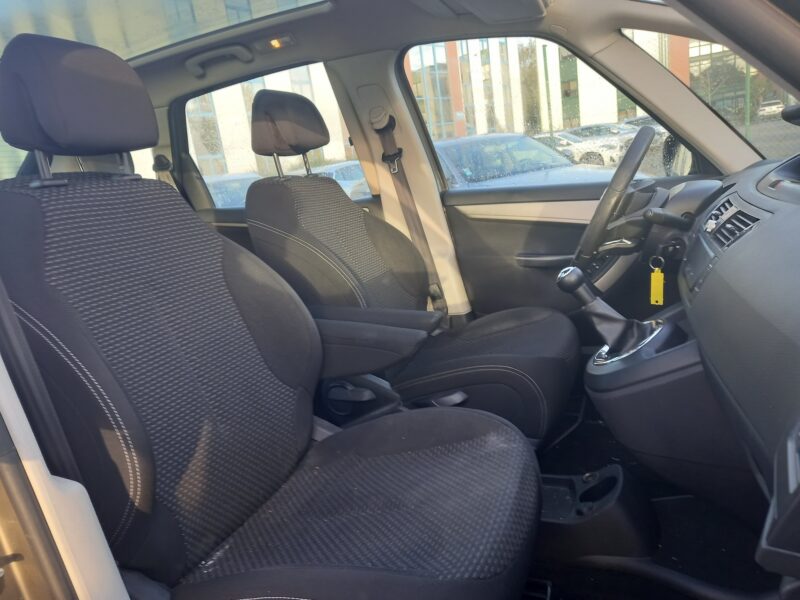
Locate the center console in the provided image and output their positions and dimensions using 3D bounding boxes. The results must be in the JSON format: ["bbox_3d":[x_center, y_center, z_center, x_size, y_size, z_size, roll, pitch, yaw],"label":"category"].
[{"bbox_3d":[0.489,0.145,1.117,0.340,0.470,0.250,-4,13,19],"label":"center console"}]

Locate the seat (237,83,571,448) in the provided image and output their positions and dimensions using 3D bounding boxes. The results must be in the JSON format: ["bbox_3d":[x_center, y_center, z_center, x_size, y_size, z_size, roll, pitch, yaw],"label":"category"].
[{"bbox_3d":[0.057,-0.120,1.619,0.840,0.990,0.530,-4,13,19],"label":"seat"}]

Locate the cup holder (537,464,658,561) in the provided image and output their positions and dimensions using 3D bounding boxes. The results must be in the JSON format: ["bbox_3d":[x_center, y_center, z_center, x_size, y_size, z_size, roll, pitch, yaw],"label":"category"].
[{"bbox_3d":[0.395,0.427,1.210,0.260,0.140,0.210,-4,13,19],"label":"cup holder"}]

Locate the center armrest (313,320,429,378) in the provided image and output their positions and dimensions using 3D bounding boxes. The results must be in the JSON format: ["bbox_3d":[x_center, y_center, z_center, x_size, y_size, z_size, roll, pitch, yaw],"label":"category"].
[{"bbox_3d":[-0.080,0.092,1.182,0.330,0.125,0.085,-4,13,19],"label":"center armrest"}]

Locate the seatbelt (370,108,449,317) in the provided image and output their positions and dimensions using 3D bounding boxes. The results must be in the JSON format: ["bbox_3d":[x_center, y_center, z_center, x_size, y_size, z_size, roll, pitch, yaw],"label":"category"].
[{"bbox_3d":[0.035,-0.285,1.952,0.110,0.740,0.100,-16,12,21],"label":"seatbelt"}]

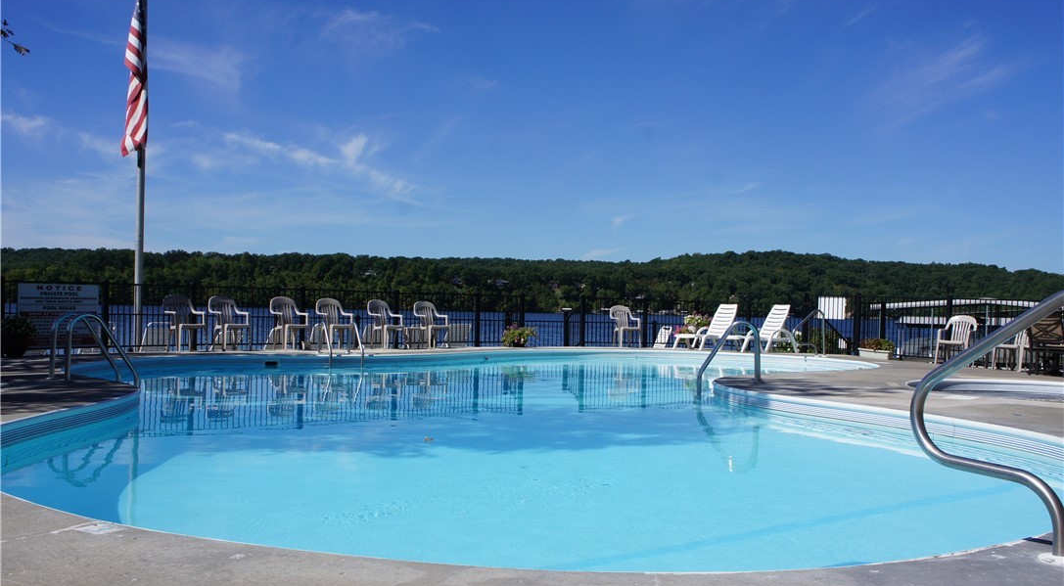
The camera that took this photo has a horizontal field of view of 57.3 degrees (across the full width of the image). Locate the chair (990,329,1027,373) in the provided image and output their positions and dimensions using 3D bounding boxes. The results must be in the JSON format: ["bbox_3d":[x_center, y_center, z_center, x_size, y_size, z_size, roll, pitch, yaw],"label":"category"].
[{"bbox_3d":[7.750,0.820,15.650,0.570,0.870,0.570,2,-1,-37],"label":"chair"}]

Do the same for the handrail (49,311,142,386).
[{"bbox_3d":[-4.440,0.620,9.880,0.700,0.820,0.600,2,-1,-43],"label":"handrail"}]

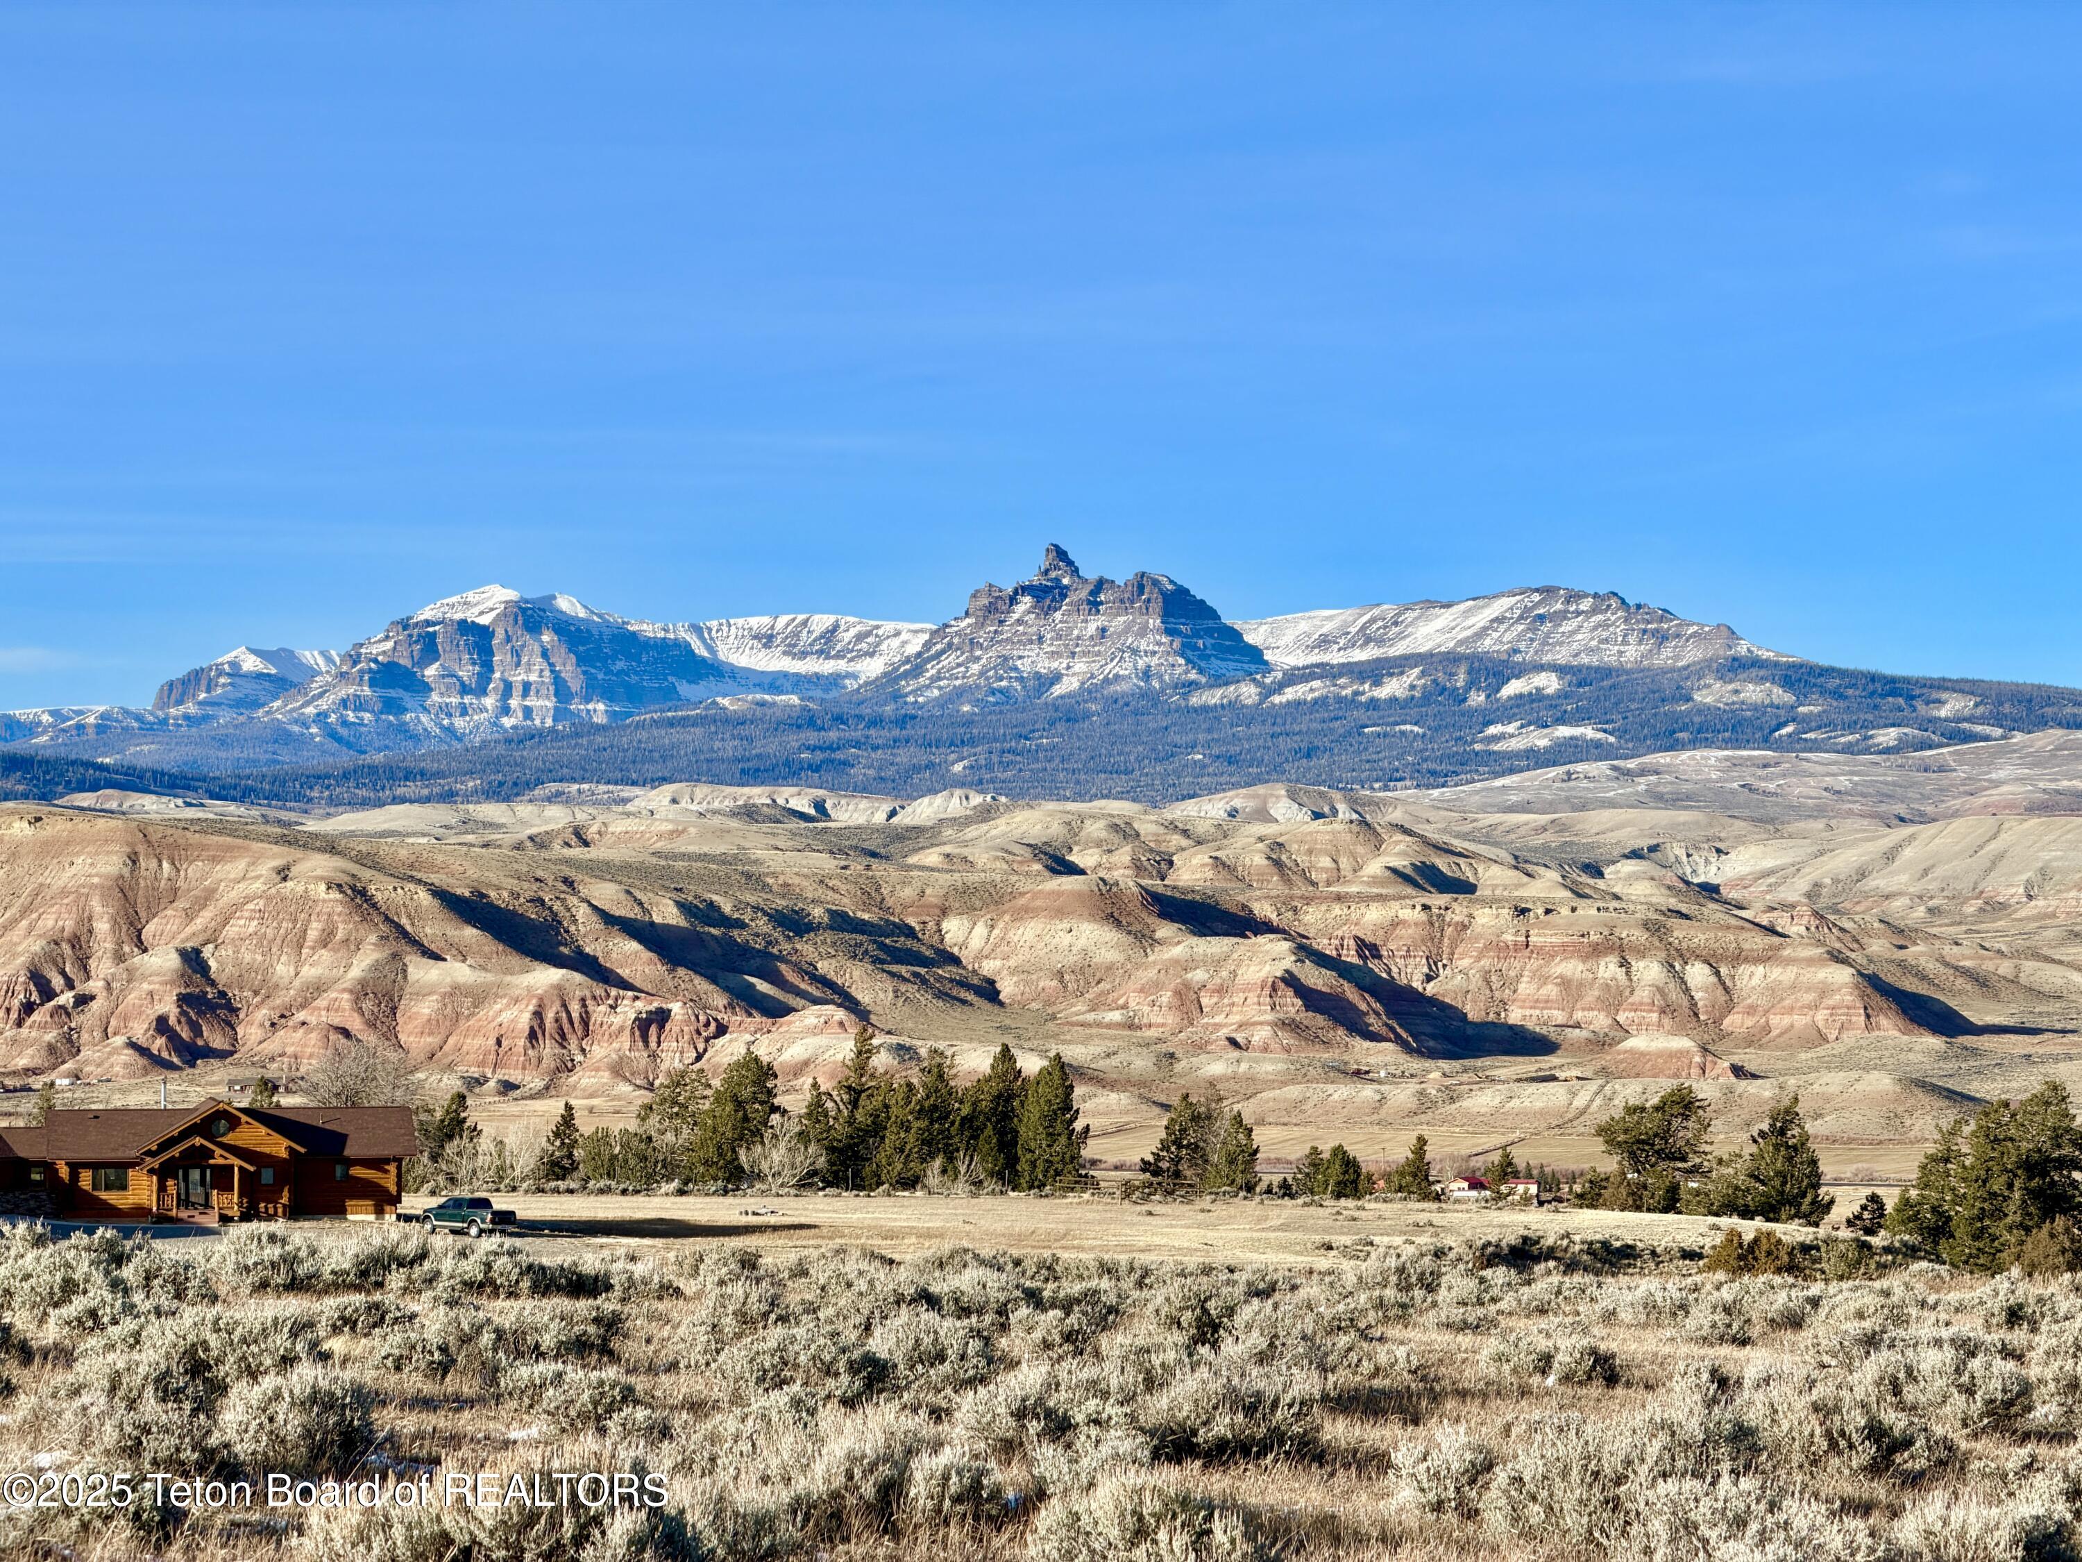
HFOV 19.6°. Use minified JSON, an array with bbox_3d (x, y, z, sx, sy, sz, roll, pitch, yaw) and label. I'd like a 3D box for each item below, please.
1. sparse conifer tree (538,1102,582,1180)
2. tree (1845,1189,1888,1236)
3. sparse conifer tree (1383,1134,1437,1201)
[{"bbox_3d":[-28.818,21.662,360.000,2.629,5.063,2.497,0,-1,0],"label":"sparse conifer tree"},{"bbox_3d":[44.605,23.357,325.000,2.285,2.505,2.171,0,-1,0],"label":"tree"},{"bbox_3d":[21.609,22.656,352.000,3.332,3.903,3.165,0,-1,0],"label":"sparse conifer tree"}]

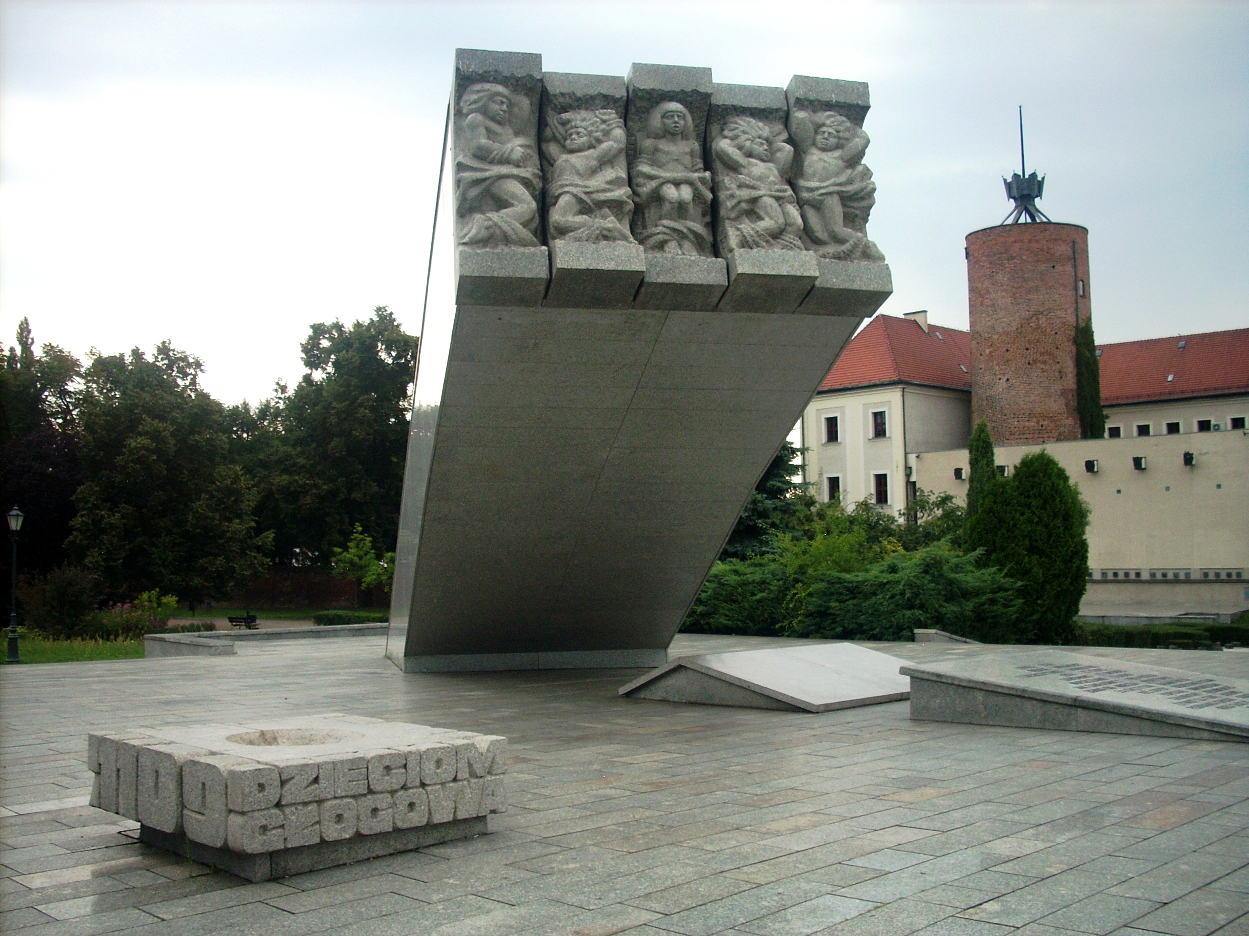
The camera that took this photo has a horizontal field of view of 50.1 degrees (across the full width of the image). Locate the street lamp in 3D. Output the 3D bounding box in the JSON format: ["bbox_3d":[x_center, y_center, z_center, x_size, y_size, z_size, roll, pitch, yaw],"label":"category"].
[{"bbox_3d":[-12.260,2.364,26.923,0.360,3.156,0.360,2,-5,-24],"label":"street lamp"}]

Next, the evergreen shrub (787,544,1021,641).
[{"bbox_3d":[7.749,3.459,36.983,6.000,2.450,4.500,0,-5,0],"label":"evergreen shrub"}]

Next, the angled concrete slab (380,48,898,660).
[{"bbox_3d":[-1.106,-0.249,22.331,4.830,7.500,16.400,1,-5,-12],"label":"angled concrete slab"}]

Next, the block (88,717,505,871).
[{"bbox_3d":[-2.085,2.045,8.501,1.920,0.650,1.900,4,-7,-44],"label":"block"}]

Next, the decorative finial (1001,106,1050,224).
[{"bbox_3d":[28.620,-21.453,95.377,3.600,9.124,3.600,0,-5,0],"label":"decorative finial"}]

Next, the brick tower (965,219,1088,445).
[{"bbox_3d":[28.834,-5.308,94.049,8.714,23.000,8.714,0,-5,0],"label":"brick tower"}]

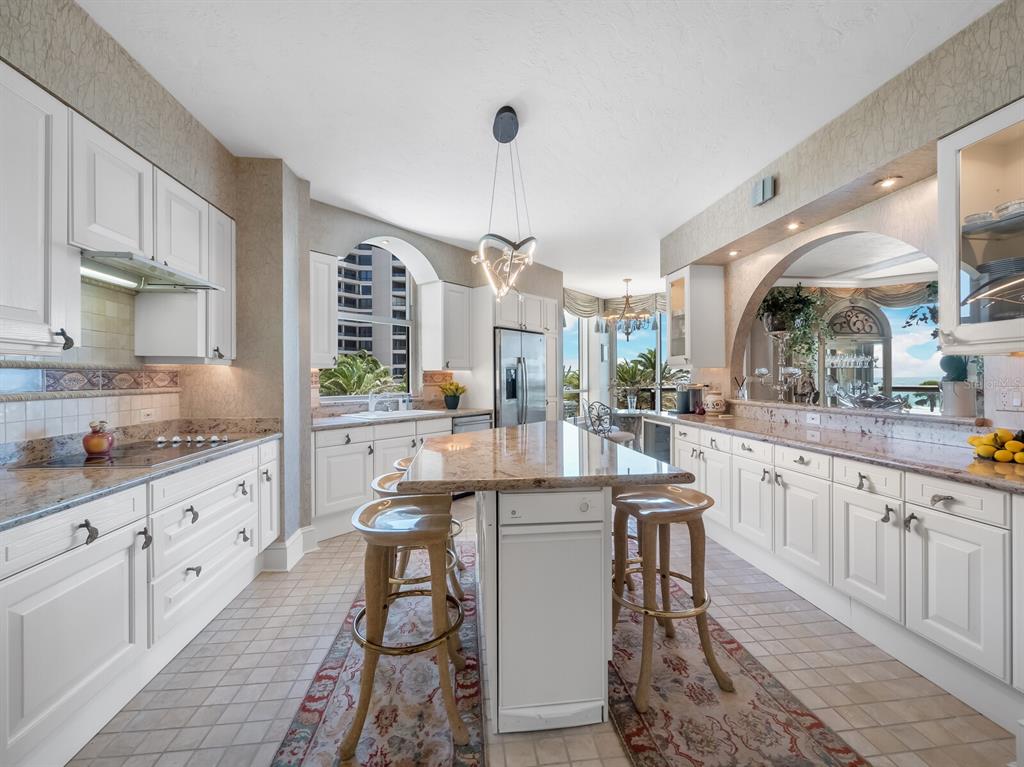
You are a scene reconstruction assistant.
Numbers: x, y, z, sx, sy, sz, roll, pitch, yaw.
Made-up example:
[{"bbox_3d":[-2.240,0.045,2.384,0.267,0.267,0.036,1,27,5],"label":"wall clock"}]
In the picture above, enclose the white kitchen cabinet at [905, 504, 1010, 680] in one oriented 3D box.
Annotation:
[{"bbox_3d":[1.996,0.806,1.678,0.500,0.550,0.355,0,0,-7],"label":"white kitchen cabinet"}]

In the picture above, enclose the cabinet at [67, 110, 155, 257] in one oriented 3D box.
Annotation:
[{"bbox_3d":[-2.022,-0.850,1.902,0.370,0.561,0.463,0,0,-7],"label":"cabinet"}]

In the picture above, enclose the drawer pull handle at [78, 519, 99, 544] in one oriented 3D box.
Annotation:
[{"bbox_3d":[-1.460,0.503,1.428,0.035,0.090,0.045,0,0,-7],"label":"drawer pull handle"}]

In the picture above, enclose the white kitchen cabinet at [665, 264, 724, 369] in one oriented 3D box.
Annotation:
[{"bbox_3d":[1.905,-0.666,4.316,0.370,0.980,0.470,0,0,-7],"label":"white kitchen cabinet"}]

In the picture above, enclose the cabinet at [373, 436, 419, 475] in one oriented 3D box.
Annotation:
[{"bbox_3d":[-1.244,0.777,3.901,0.500,0.570,0.452,0,1,38],"label":"cabinet"}]

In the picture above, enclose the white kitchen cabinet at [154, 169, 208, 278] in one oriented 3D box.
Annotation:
[{"bbox_3d":[-1.960,-0.850,2.231,0.360,0.458,0.430,0,0,-7],"label":"white kitchen cabinet"}]

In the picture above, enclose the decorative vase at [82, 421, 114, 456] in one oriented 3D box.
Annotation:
[{"bbox_3d":[-2.114,0.283,2.116,0.110,0.165,0.110,0,0,-7],"label":"decorative vase"}]

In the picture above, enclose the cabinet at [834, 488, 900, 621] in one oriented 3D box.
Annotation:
[{"bbox_3d":[1.983,0.807,2.063,0.500,0.553,0.362,0,0,-7],"label":"cabinet"}]

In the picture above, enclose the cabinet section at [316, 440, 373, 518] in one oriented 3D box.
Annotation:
[{"bbox_3d":[-1.530,0.748,3.494,0.500,0.510,0.480,0,1,38],"label":"cabinet section"}]

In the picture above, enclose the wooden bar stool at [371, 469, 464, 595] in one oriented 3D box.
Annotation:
[{"bbox_3d":[-0.484,0.873,2.135,0.448,0.730,0.448,0,0,-7],"label":"wooden bar stool"}]

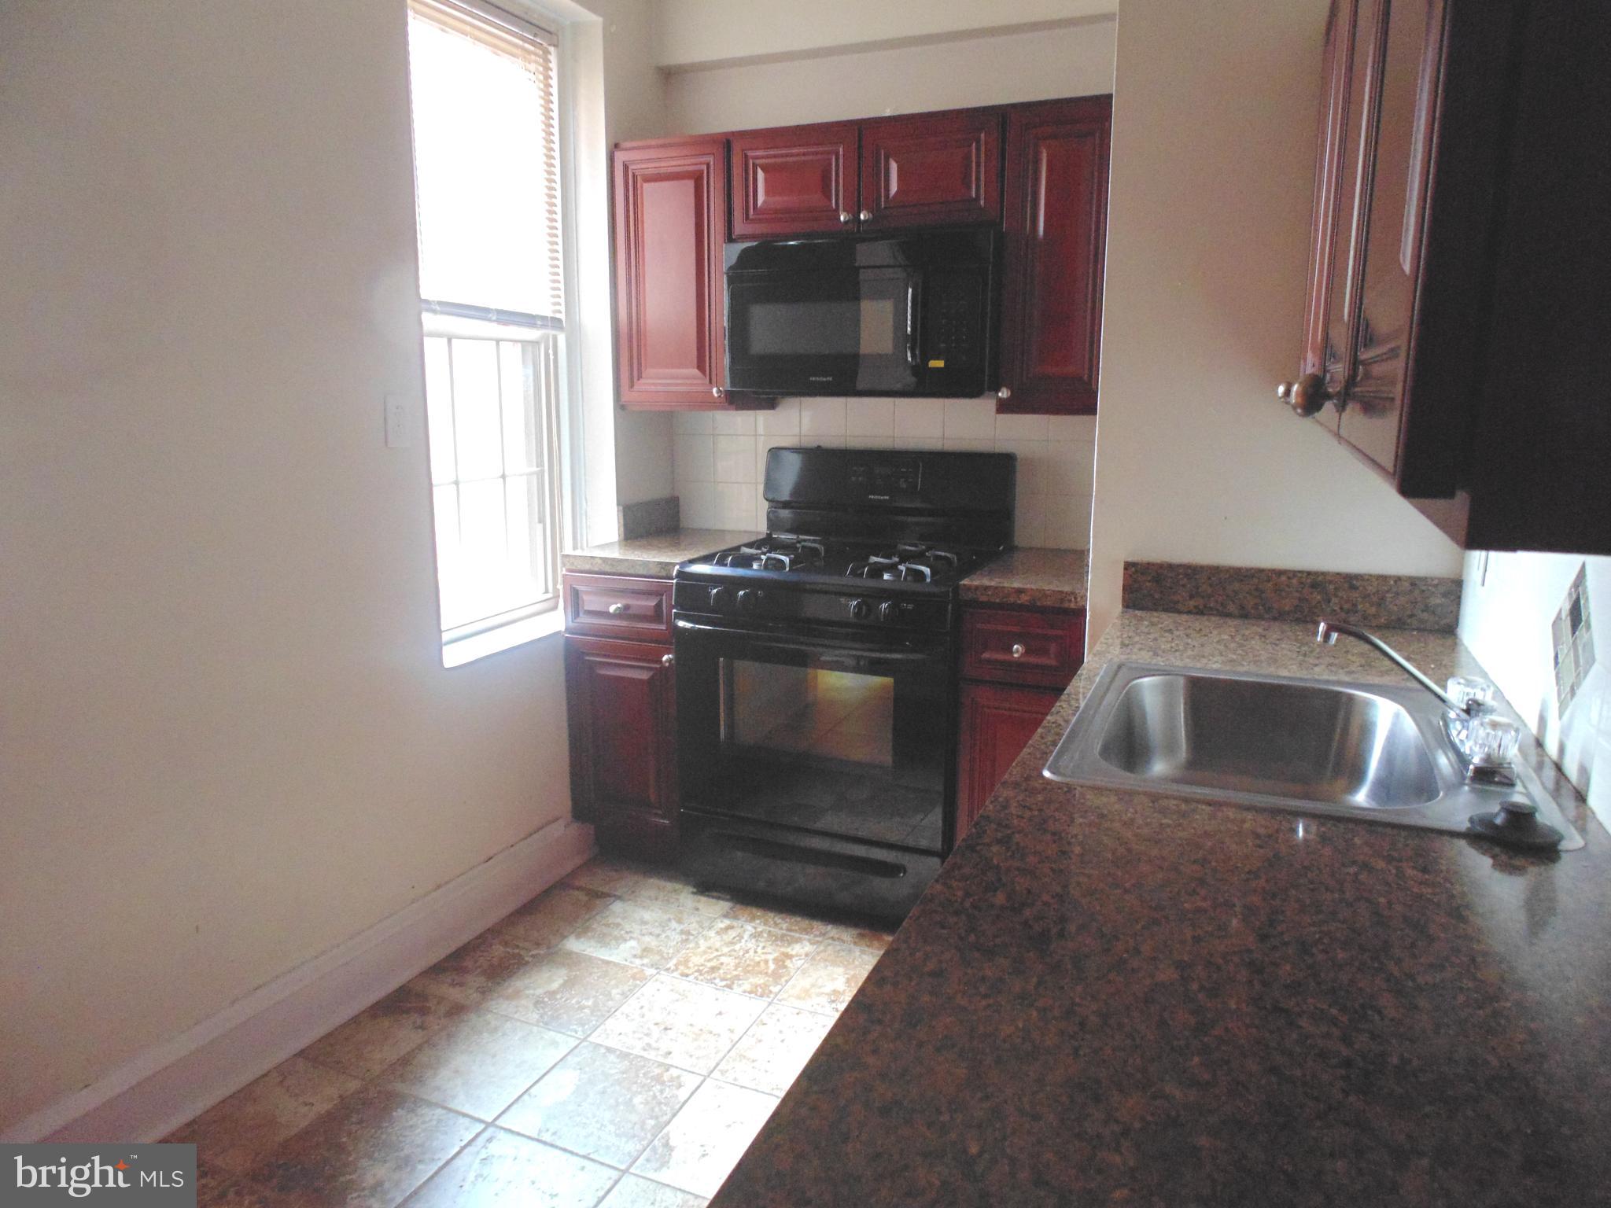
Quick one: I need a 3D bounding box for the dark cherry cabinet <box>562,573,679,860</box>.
[{"bbox_3d":[-0.384,0.300,3.254,0.405,0.906,0.632,5,12,23],"label":"dark cherry cabinet"}]

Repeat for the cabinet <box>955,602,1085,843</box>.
[{"bbox_3d":[0.650,0.390,2.809,0.310,0.906,0.632,5,12,23],"label":"cabinet"}]

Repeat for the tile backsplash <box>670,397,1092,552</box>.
[{"bbox_3d":[0.231,-0.416,3.180,1.470,0.441,0.020,5,12,23],"label":"tile backsplash"}]

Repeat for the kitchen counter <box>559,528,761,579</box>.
[{"bbox_3d":[-0.384,-0.163,3.153,0.405,0.043,0.645,5,12,23],"label":"kitchen counter"}]

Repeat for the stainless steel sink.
[{"bbox_3d":[0.661,0.254,1.430,0.545,0.172,0.596,5,12,23],"label":"stainless steel sink"}]

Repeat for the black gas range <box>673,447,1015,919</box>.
[{"bbox_3d":[0.122,0.203,2.920,0.768,1.230,0.710,5,12,23],"label":"black gas range"}]

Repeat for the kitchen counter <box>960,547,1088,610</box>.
[{"bbox_3d":[0.647,-0.074,2.709,0.314,0.043,0.645,5,12,23],"label":"kitchen counter"}]

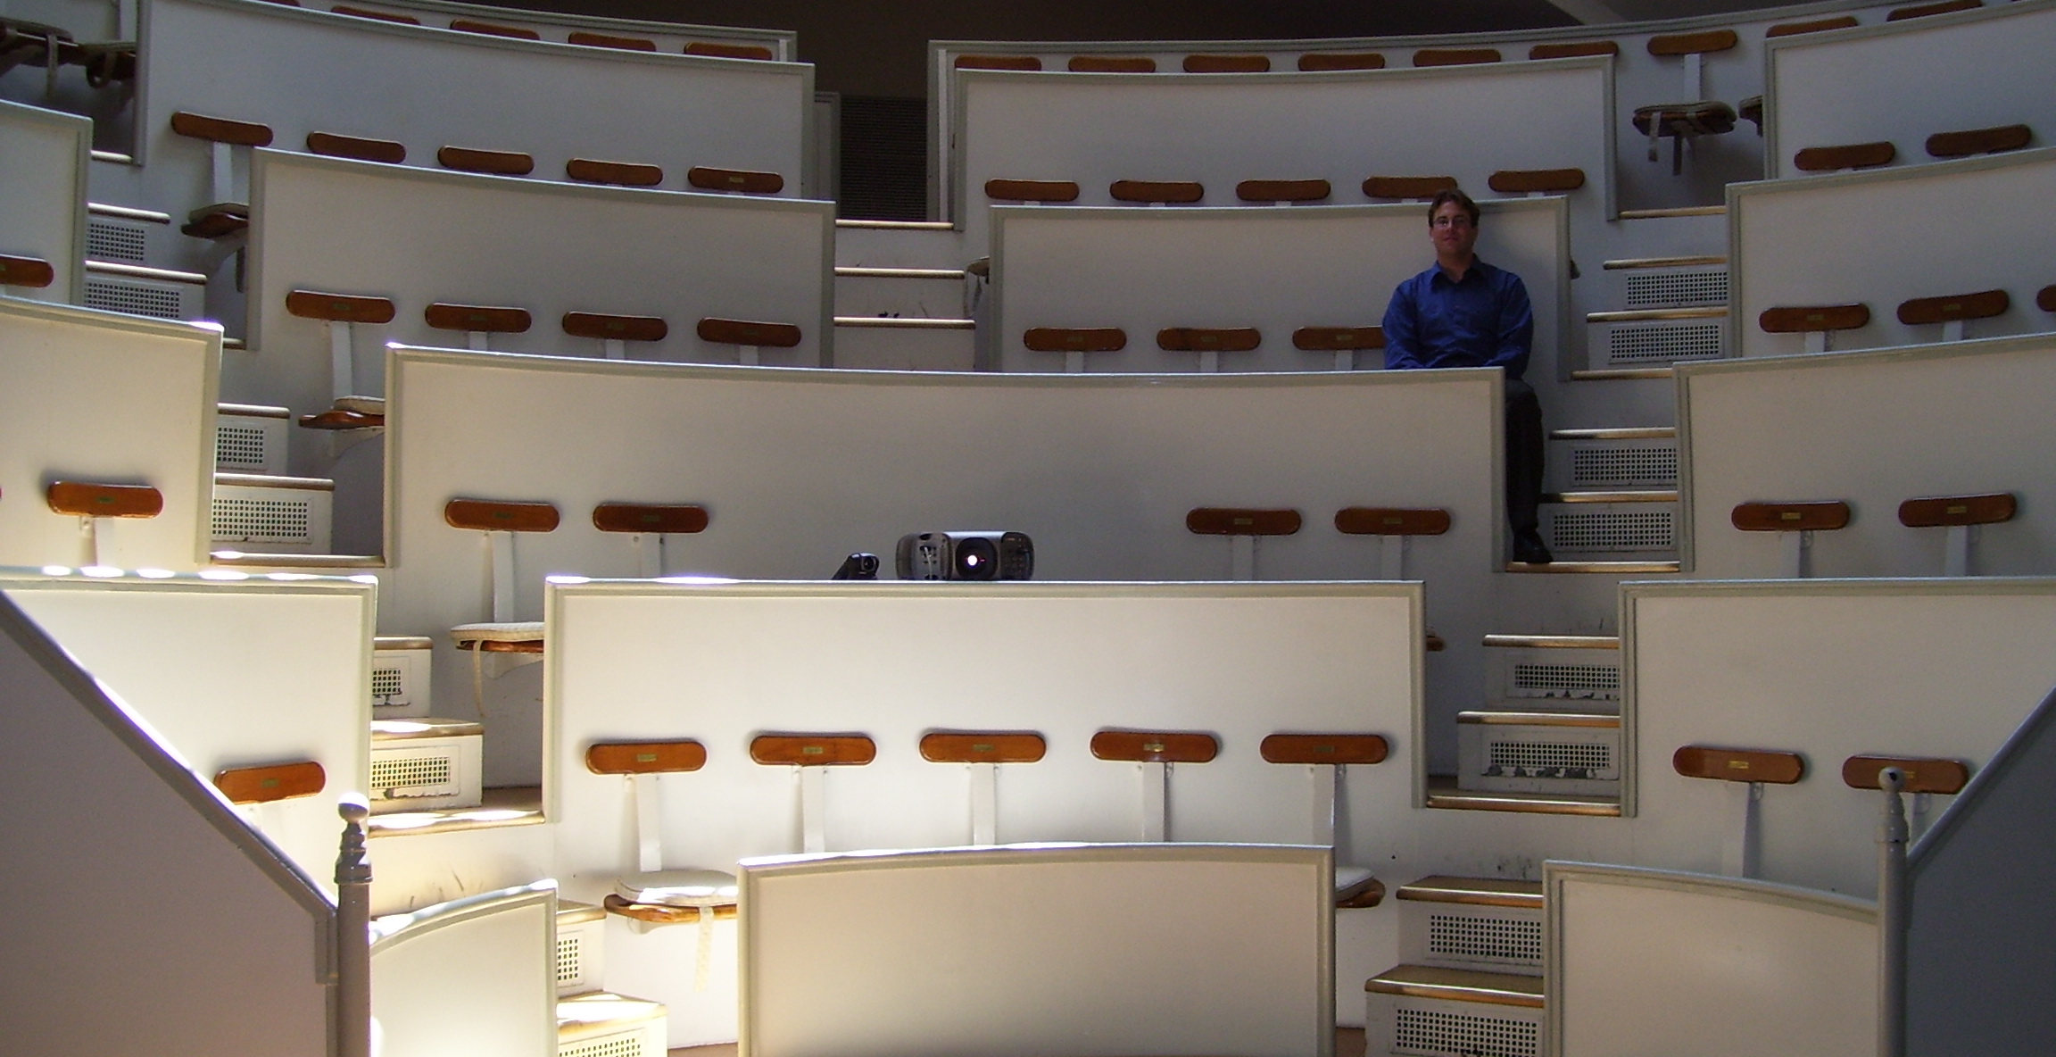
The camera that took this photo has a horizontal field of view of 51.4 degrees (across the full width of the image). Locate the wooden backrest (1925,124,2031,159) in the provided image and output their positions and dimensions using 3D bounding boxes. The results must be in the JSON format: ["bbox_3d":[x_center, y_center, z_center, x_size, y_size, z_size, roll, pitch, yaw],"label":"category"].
[{"bbox_3d":[3.193,-1.300,7.177,0.365,0.090,0.045,-1,-10,43],"label":"wooden backrest"}]

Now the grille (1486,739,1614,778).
[{"bbox_3d":[1.495,0.660,6.122,0.365,0.112,0.020,-1,-2,26],"label":"grille"}]

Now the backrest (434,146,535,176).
[{"bbox_3d":[-1.943,-1.320,7.675,0.365,0.090,0.045,1,-10,-32],"label":"backrest"}]

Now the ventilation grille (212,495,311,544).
[{"bbox_3d":[-2.203,-0.027,6.027,0.020,0.130,0.375,-1,-2,42],"label":"ventilation grille"}]

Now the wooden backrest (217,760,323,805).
[{"bbox_3d":[-1.798,0.604,5.074,0.042,0.093,0.380,-1,-2,28],"label":"wooden backrest"}]

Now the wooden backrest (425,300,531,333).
[{"bbox_3d":[-1.795,-0.690,6.987,0.357,0.088,0.055,1,-2,-33],"label":"wooden backrest"}]

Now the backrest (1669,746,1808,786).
[{"bbox_3d":[1.836,0.612,5.521,0.352,0.085,0.038,-2,-3,35],"label":"backrest"}]

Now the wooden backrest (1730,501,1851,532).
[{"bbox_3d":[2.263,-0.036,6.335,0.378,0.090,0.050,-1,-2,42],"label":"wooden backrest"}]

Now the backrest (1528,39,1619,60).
[{"bbox_3d":[2.322,-2.022,9.085,0.369,0.096,0.045,-1,-2,20],"label":"backrest"}]

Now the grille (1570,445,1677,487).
[{"bbox_3d":[1.913,-0.202,6.800,0.380,0.130,0.015,-1,-3,25],"label":"grille"}]

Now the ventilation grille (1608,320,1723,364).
[{"bbox_3d":[2.147,-0.626,7.200,0.380,0.130,0.015,-1,-3,25],"label":"ventilation grille"}]

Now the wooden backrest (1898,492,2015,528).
[{"bbox_3d":[2.748,-0.053,6.316,0.369,0.096,0.045,-2,-3,44],"label":"wooden backrest"}]

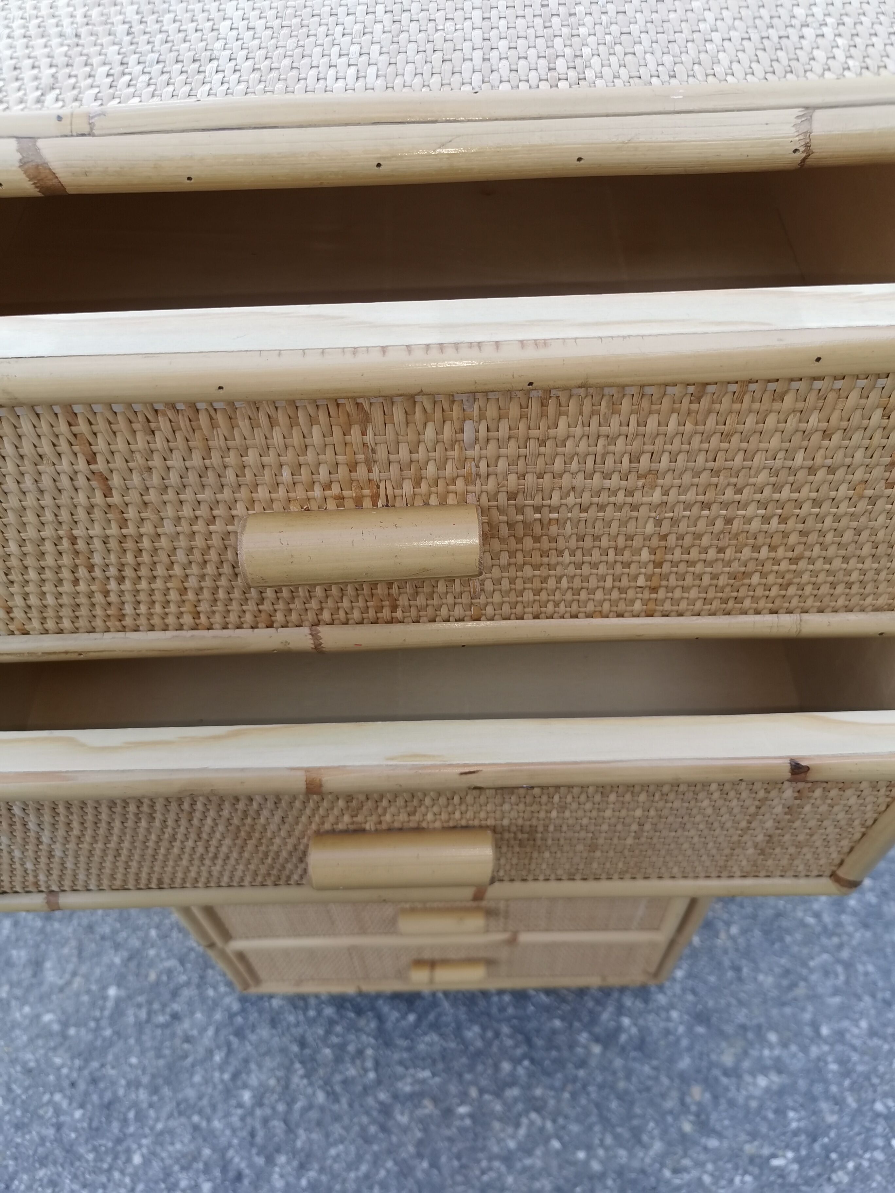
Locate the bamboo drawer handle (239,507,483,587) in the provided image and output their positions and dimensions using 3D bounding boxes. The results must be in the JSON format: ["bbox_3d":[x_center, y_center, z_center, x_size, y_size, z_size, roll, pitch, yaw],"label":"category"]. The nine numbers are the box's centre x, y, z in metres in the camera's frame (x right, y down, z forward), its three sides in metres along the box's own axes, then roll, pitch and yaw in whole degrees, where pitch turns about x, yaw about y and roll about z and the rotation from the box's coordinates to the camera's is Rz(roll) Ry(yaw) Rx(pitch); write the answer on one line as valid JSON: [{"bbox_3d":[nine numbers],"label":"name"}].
[{"bbox_3d":[-0.031,-0.019,0.350,0.088,0.028,0.028,-2,53,2],"label":"bamboo drawer handle"}]

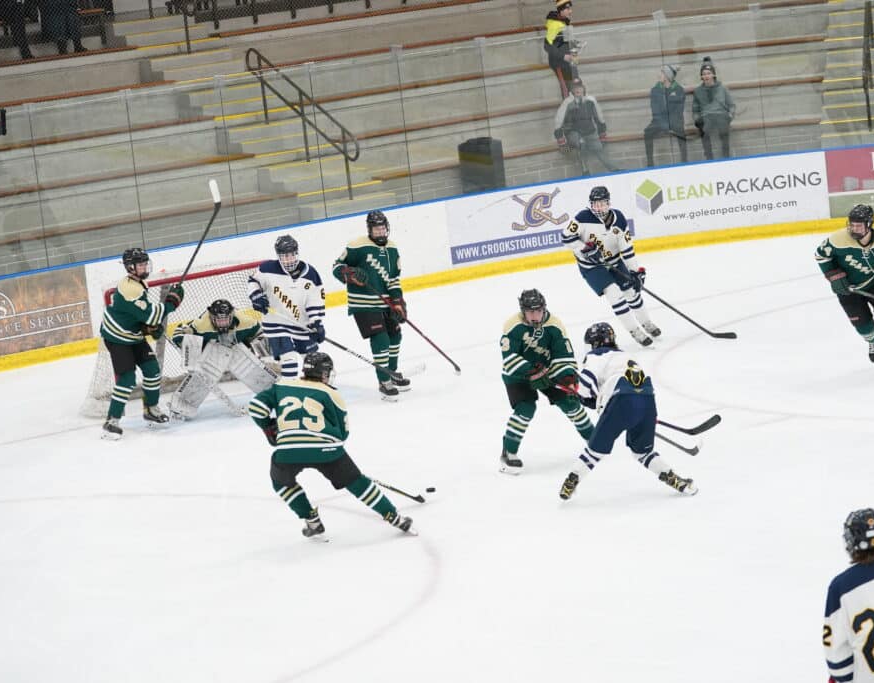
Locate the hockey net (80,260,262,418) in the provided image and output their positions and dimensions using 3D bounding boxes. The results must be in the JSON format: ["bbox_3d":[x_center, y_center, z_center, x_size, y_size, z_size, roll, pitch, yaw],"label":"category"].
[{"bbox_3d":[-2.712,-0.046,31.854,2.000,1.270,1.200,-12,10,-33],"label":"hockey net"}]

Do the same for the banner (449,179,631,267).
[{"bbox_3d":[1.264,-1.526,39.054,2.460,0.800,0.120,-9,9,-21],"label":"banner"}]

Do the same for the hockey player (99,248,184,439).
[{"bbox_3d":[-2.811,-0.036,29.941,0.760,1.780,0.620,-2,9,25],"label":"hockey player"}]

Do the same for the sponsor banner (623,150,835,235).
[{"bbox_3d":[3.624,-1.805,39.186,2.460,0.840,0.050,-6,8,3],"label":"sponsor banner"}]

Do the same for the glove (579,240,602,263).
[{"bbox_3d":[1.545,-0.895,31.569,0.270,0.160,0.160,1,11,42],"label":"glove"}]

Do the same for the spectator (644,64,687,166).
[{"bbox_3d":[2.906,-2.853,40.547,0.580,1.360,0.780,-4,8,13],"label":"spectator"}]

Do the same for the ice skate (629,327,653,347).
[{"bbox_3d":[2.079,-0.041,32.049,0.110,0.220,0.280,-32,8,-26],"label":"ice skate"}]

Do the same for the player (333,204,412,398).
[{"bbox_3d":[-0.637,-0.345,30.457,0.680,1.770,0.550,-11,10,-30],"label":"player"}]

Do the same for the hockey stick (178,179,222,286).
[{"bbox_3d":[-2.401,-0.753,29.775,0.226,1.656,0.080,26,-3,-40],"label":"hockey stick"}]

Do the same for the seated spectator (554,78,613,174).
[{"bbox_3d":[1.888,-2.769,40.656,0.720,1.270,0.800,-7,8,-2],"label":"seated spectator"}]

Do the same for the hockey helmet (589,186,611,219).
[{"bbox_3d":[1.644,-1.387,31.742,0.225,0.310,0.270,-5,8,11],"label":"hockey helmet"}]

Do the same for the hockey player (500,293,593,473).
[{"bbox_3d":[0.897,0.291,25.743,0.900,1.540,0.680,-7,8,-8],"label":"hockey player"}]

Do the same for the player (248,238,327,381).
[{"bbox_3d":[-1.408,-0.233,30.724,0.760,1.680,0.560,-8,8,-13],"label":"player"}]

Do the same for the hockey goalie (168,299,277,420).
[{"bbox_3d":[-2.089,0.094,31.016,1.080,1.080,0.720,-8,8,-15],"label":"hockey goalie"}]

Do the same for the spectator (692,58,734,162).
[{"bbox_3d":[3.494,-2.923,40.429,0.580,1.410,0.780,-5,8,11],"label":"spectator"}]

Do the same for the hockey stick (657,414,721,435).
[{"bbox_3d":[1.549,0.474,25.603,1.677,0.252,0.070,17,20,-20],"label":"hockey stick"}]

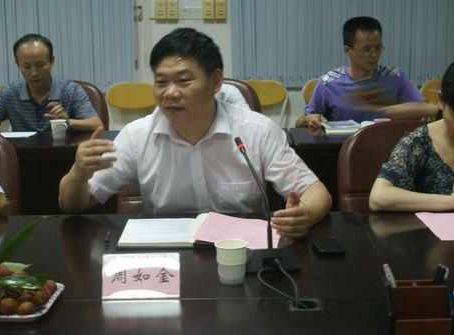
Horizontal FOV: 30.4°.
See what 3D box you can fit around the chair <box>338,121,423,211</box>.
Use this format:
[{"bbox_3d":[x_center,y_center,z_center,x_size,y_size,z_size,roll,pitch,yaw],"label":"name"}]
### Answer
[{"bbox_3d":[0.706,0.363,2.769,0.620,0.970,0.640,0,12,3],"label":"chair"}]

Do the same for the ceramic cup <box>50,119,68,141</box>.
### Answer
[{"bbox_3d":[-0.794,-0.176,3.950,0.084,0.087,0.076,-1,12,0],"label":"ceramic cup"}]

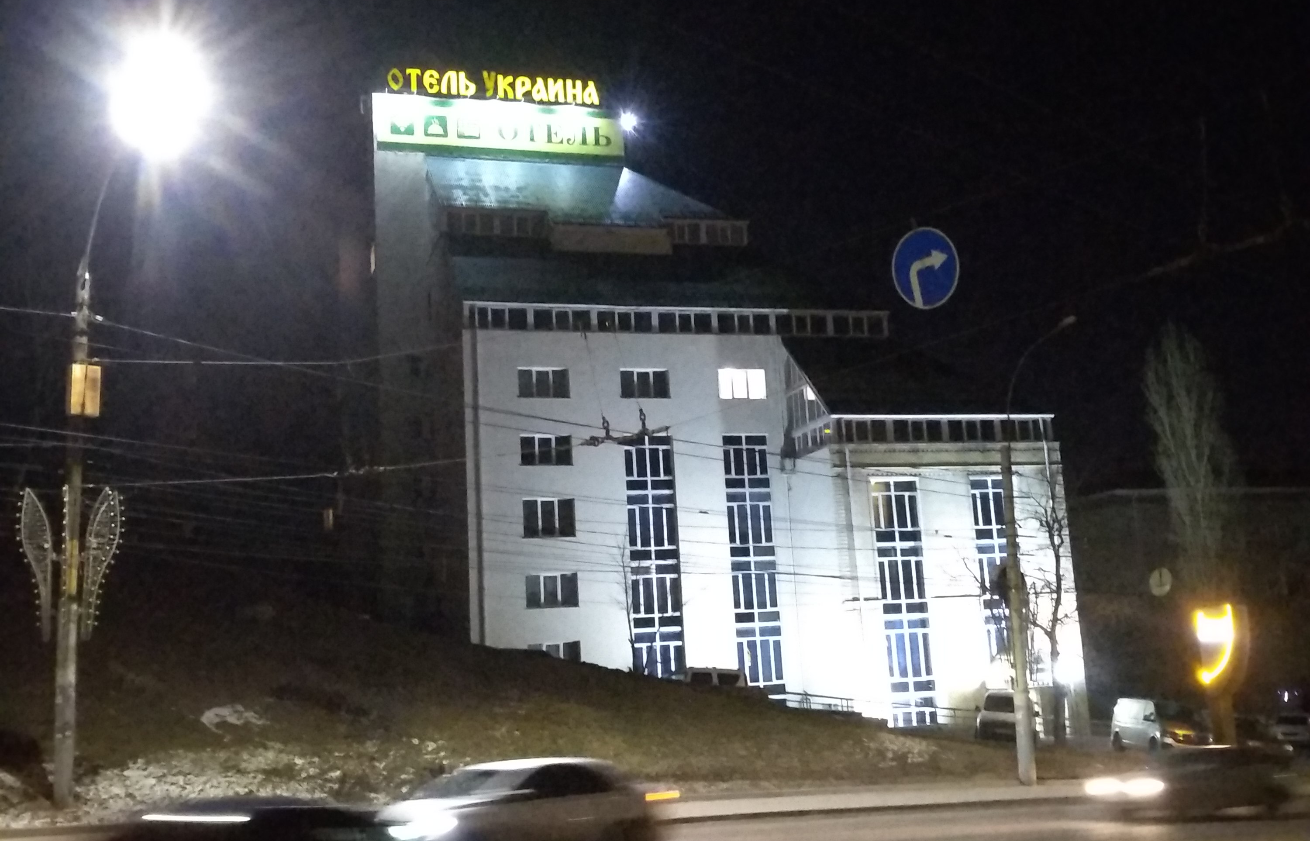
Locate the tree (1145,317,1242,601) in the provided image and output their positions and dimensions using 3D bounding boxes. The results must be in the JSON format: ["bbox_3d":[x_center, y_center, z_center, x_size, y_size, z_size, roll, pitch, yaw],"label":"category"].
[{"bbox_3d":[25.600,4.634,52.000,3.800,17.500,3.800,-3,-11,0],"label":"tree"}]

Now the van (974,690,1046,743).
[{"bbox_3d":[12.281,10.293,38.500,1.870,1.850,4.500,-5,-13,16],"label":"van"}]

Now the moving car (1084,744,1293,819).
[{"bbox_3d":[12.416,8.436,25.800,4.400,1.480,1.770,8,-17,-25],"label":"moving car"}]

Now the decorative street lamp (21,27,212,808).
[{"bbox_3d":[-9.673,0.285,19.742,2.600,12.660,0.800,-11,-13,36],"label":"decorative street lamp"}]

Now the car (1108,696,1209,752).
[{"bbox_3d":[19.037,11.484,41.800,1.900,1.960,4.800,-1,-13,0],"label":"car"}]

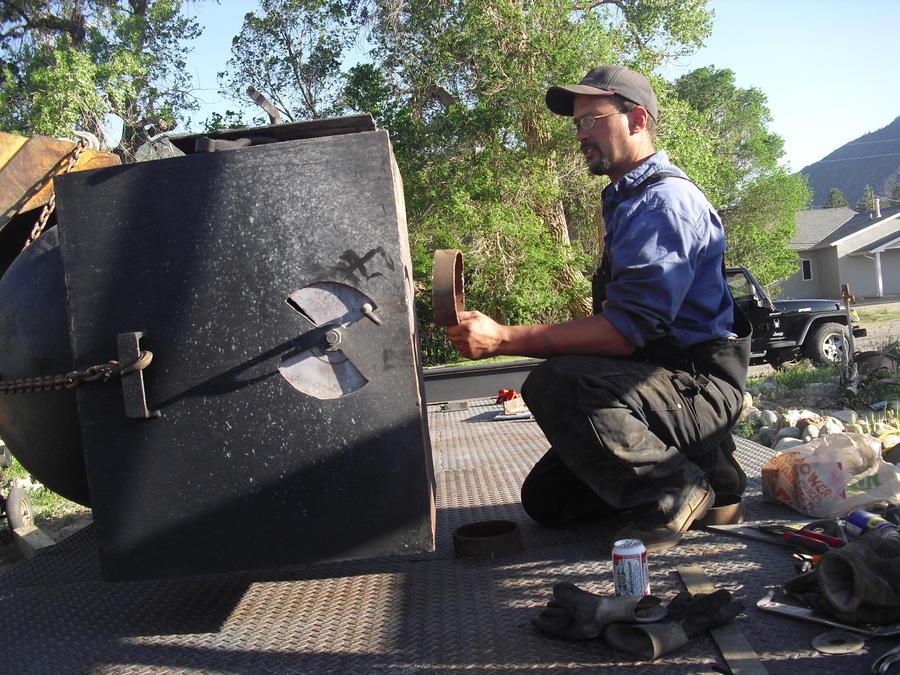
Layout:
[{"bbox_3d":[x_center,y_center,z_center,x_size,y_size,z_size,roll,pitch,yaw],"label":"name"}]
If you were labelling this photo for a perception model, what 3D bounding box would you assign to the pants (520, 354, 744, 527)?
[{"bbox_3d":[0.453,0.249,2.310,0.560,0.470,0.460,-5,2,5],"label":"pants"}]

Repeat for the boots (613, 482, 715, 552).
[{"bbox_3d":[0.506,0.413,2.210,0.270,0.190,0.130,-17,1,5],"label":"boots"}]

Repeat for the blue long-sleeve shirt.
[{"bbox_3d":[0.532,-0.210,2.290,0.360,0.510,0.480,-5,2,5],"label":"blue long-sleeve shirt"}]

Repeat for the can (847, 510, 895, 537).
[{"bbox_3d":[0.940,0.429,2.045,0.058,0.058,0.168,-6,2,-6],"label":"can"}]

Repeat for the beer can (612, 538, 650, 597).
[{"bbox_3d":[0.355,0.463,1.828,0.066,0.122,0.066,-5,2,6],"label":"beer can"}]

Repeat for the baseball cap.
[{"bbox_3d":[0.371,-0.592,2.280,0.265,0.145,0.180,-8,3,-15],"label":"baseball cap"}]

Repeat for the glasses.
[{"bbox_3d":[0.383,-0.542,2.291,0.135,0.042,0.140,-16,5,-14],"label":"glasses"}]

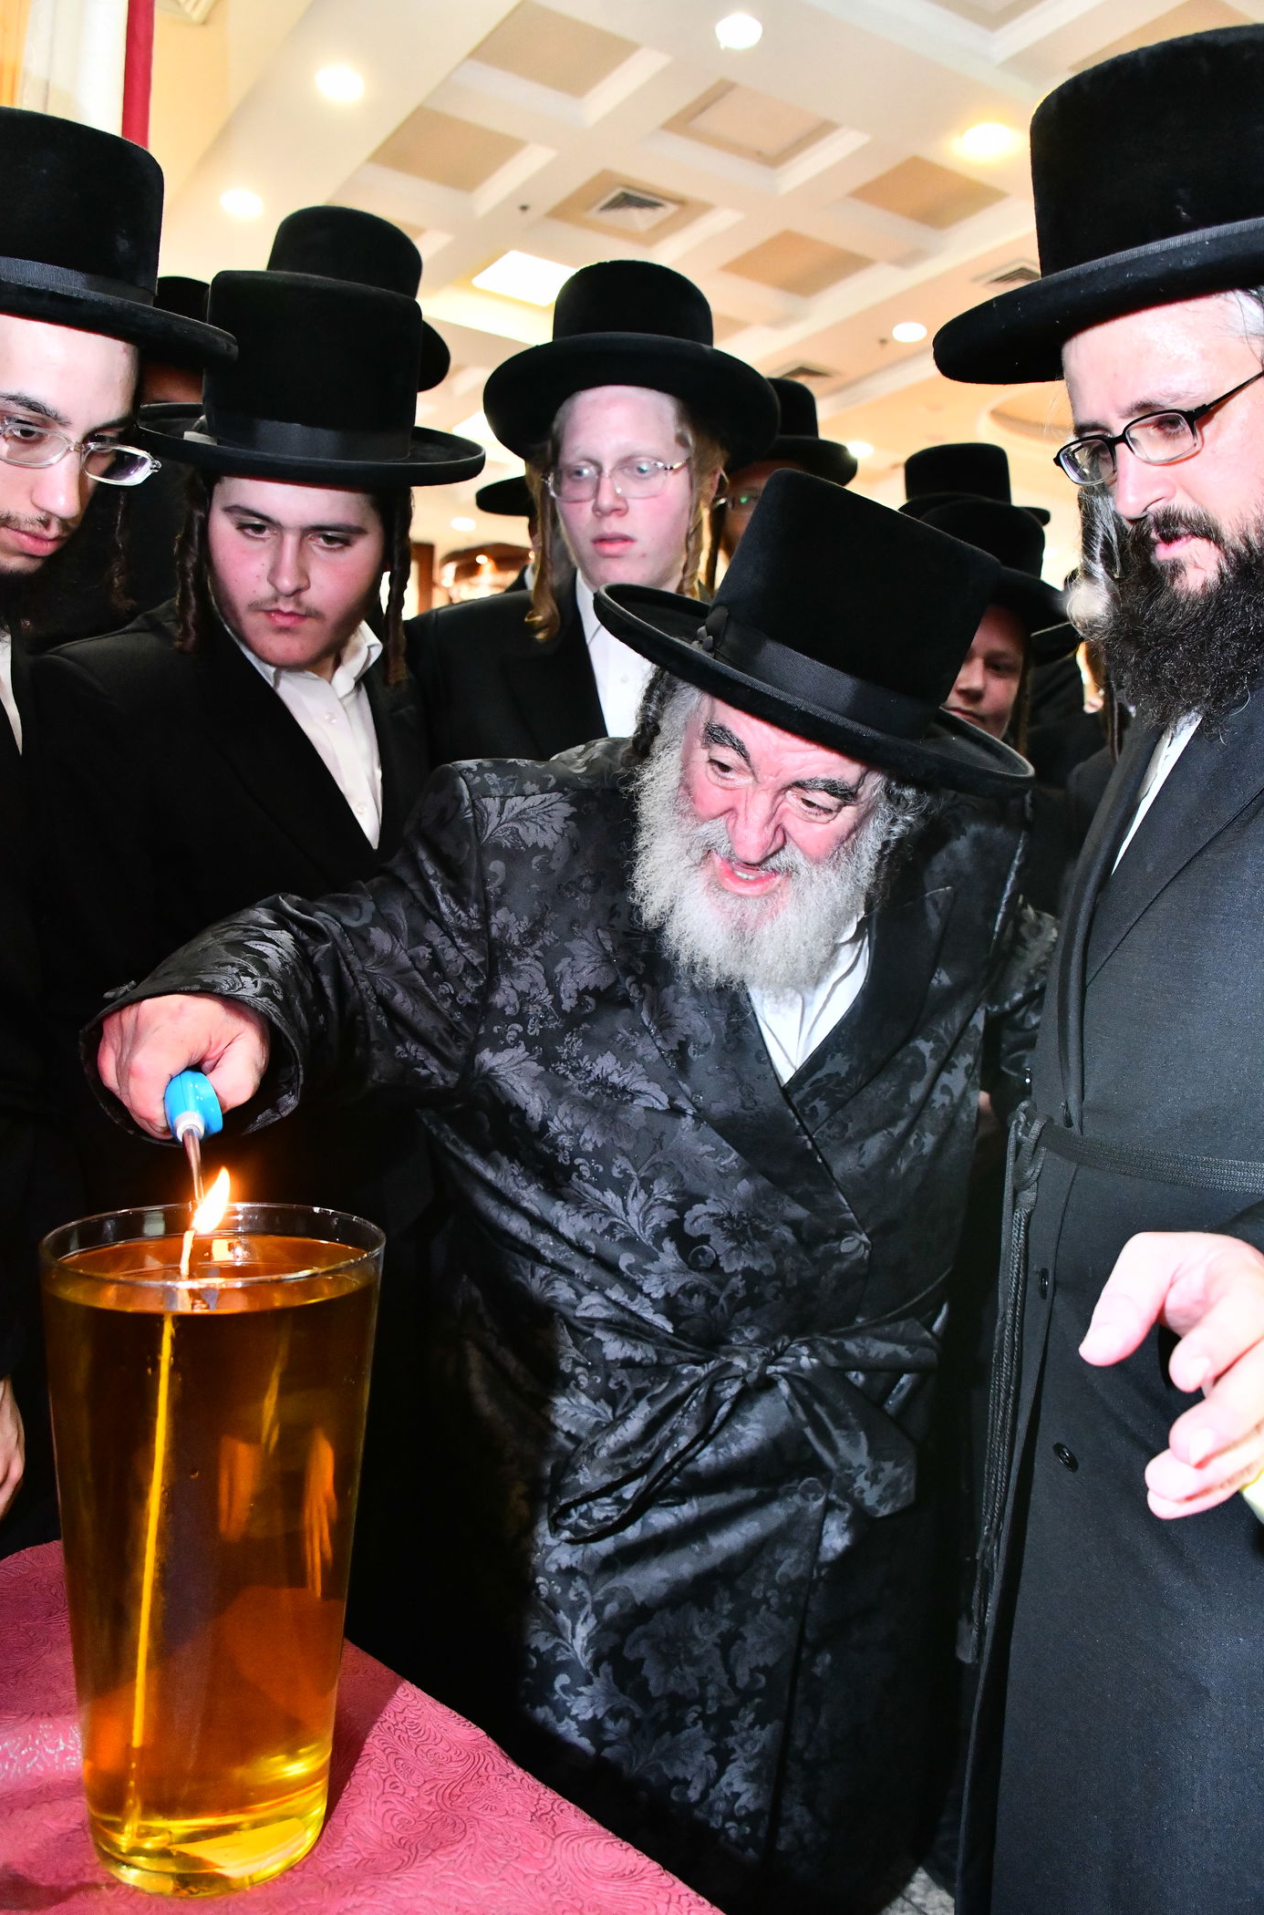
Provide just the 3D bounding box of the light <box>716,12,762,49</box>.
[{"bbox_3d":[0.344,-3.000,4.817,0.170,0.060,0.170,2,2,0],"label":"light"}]

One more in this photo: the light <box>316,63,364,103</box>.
[{"bbox_3d":[-1.022,-3.063,5.217,0.170,0.060,0.170,2,2,0],"label":"light"}]

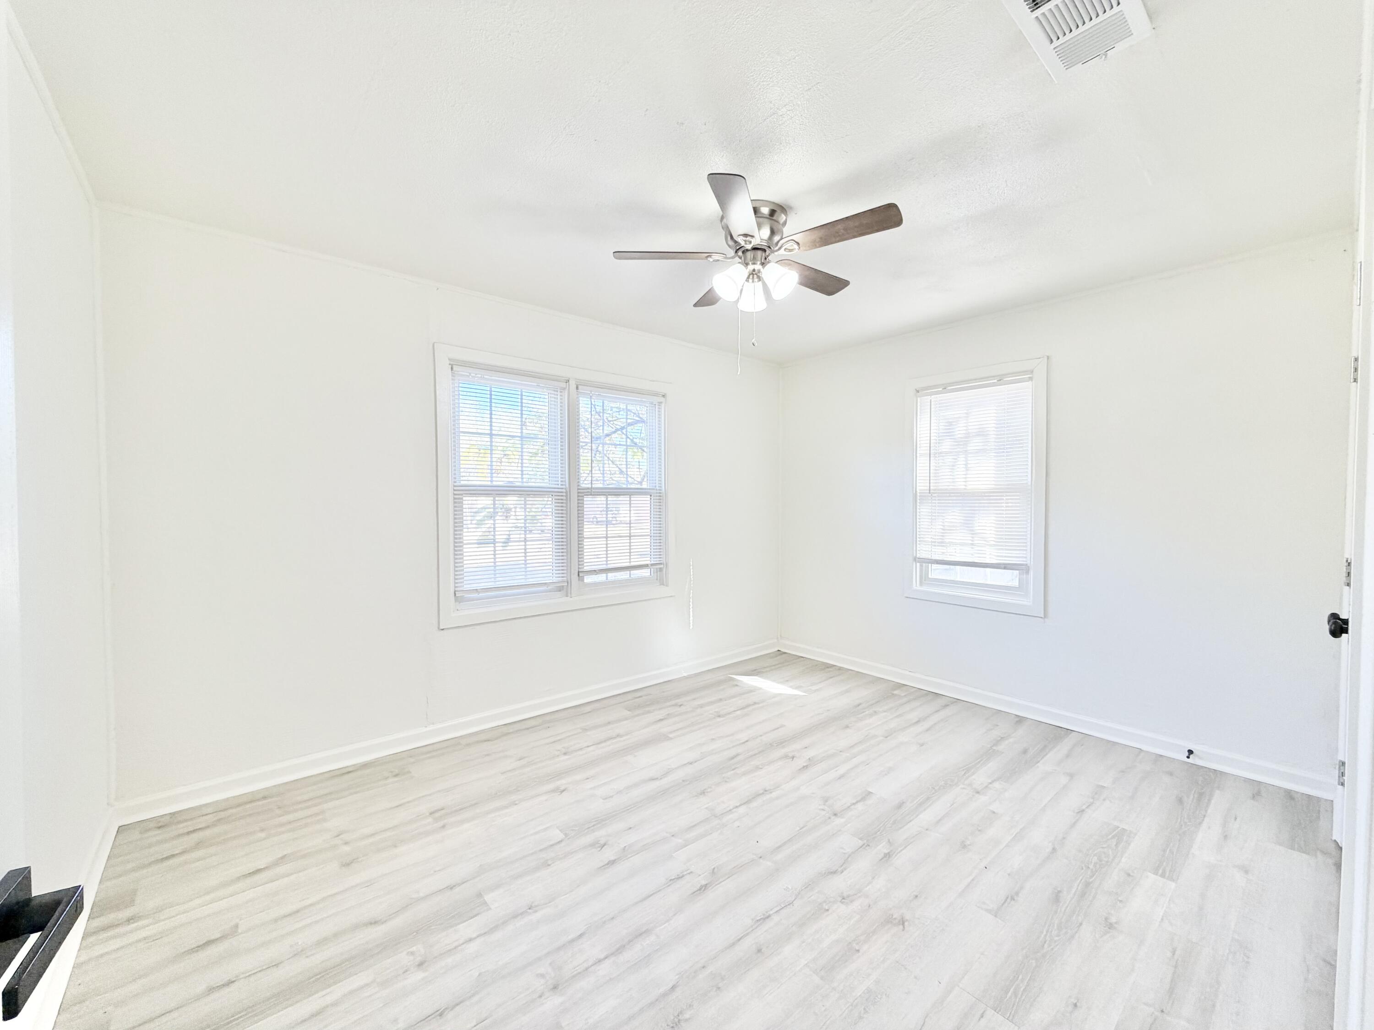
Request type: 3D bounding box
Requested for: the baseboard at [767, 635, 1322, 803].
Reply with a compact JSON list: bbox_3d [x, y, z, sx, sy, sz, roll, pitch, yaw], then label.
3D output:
[{"bbox_3d":[1.785,1.151,3.578,0.020,0.092,3.103,-1,2,-40],"label":"baseboard"}]

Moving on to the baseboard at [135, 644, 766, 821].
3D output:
[{"bbox_3d":[-0.740,1.158,3.487,3.978,0.092,0.020,-1,2,-40],"label":"baseboard"}]

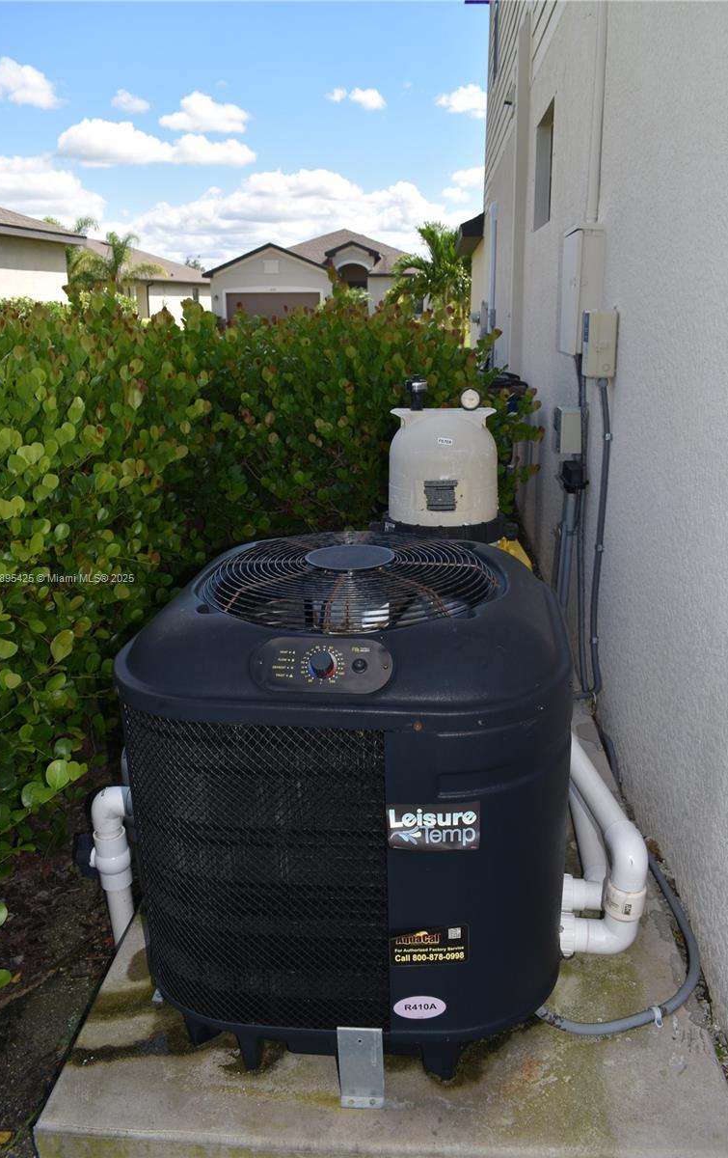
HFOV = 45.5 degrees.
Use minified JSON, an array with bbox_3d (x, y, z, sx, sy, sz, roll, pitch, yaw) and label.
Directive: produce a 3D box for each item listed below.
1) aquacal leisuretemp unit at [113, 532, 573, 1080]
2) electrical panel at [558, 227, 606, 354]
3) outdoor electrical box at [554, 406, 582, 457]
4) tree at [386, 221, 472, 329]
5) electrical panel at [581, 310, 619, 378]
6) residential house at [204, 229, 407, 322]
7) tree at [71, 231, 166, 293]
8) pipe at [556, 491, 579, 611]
[{"bbox_3d":[-0.013,0.383,1.907,0.867,0.909,0.881,1,18,7],"label":"aquacal leisuretemp unit"},{"bbox_3d":[0.842,-1.113,3.379,0.086,0.440,0.475,0,18,5],"label":"electrical panel"},{"bbox_3d":[0.858,-0.631,3.628,0.088,0.178,0.202,0,18,5],"label":"outdoor electrical box"},{"bbox_3d":[2.223,-8.470,25.541,3.000,3.864,3.000,0,18,5],"label":"tree"},{"bbox_3d":[0.798,-0.798,2.940,0.091,0.212,0.128,0,18,5],"label":"electrical panel"},{"bbox_3d":[-1.099,-18.188,52.158,13.000,6.048,17.000,0,18,5],"label":"residential house"},{"bbox_3d":[-10.292,-12.268,36.727,3.800,4.625,3.700,0,18,5],"label":"tree"},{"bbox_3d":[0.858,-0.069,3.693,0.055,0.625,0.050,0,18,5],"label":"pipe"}]

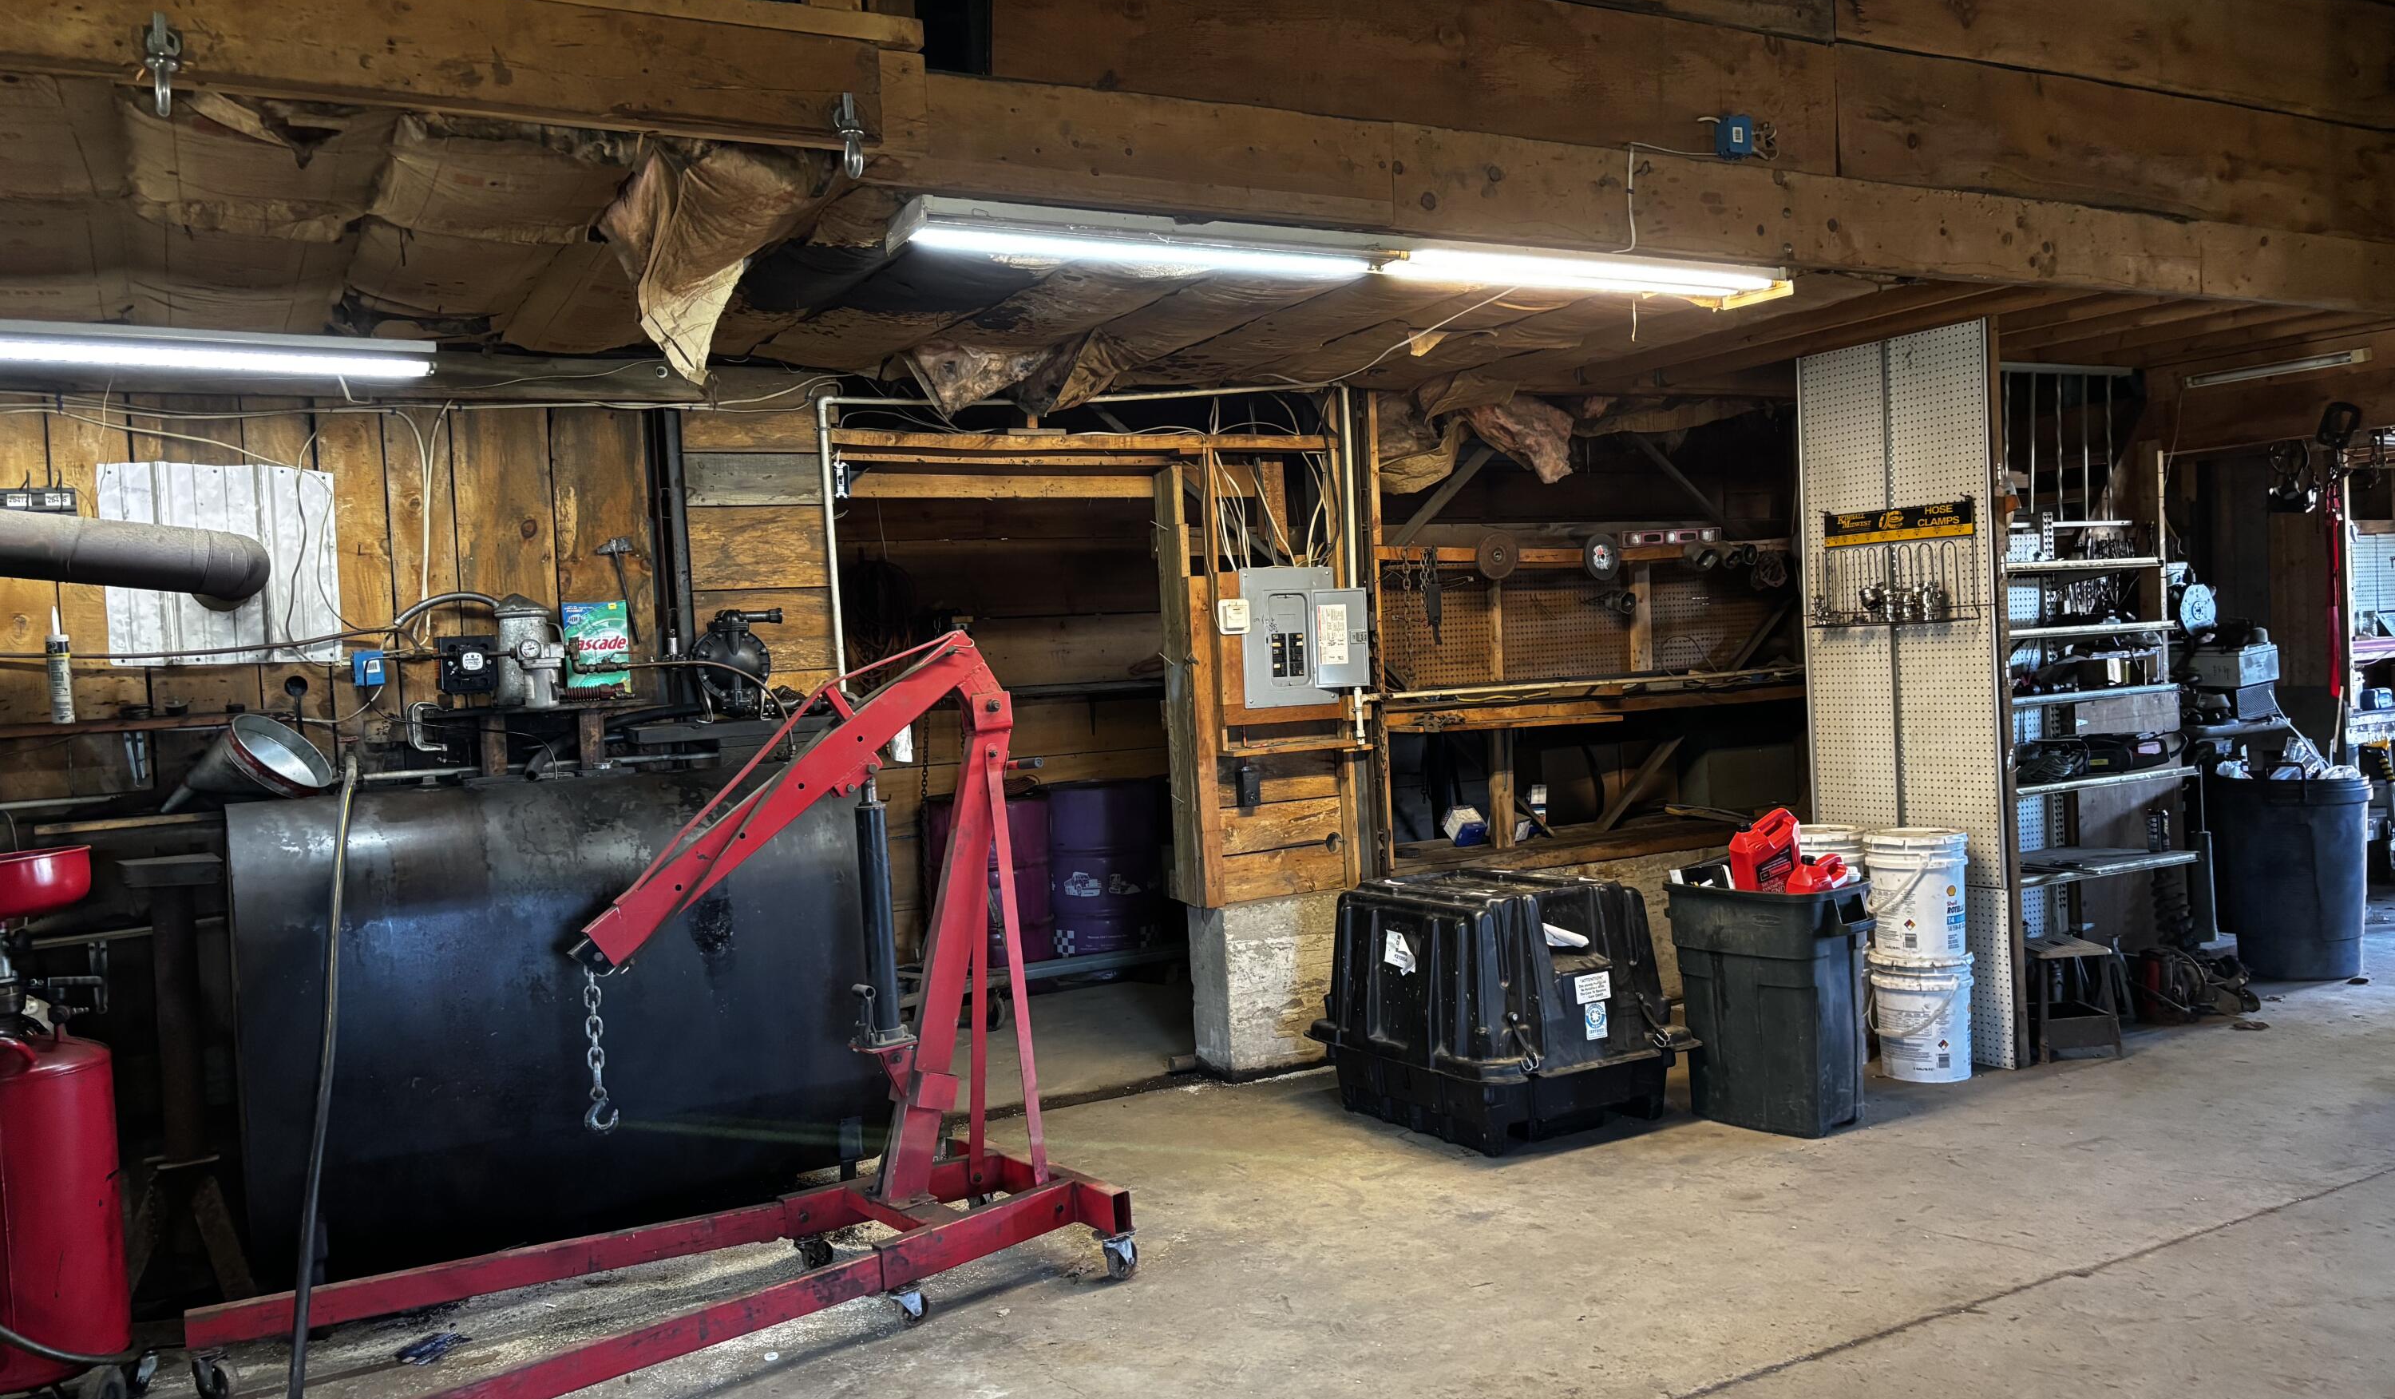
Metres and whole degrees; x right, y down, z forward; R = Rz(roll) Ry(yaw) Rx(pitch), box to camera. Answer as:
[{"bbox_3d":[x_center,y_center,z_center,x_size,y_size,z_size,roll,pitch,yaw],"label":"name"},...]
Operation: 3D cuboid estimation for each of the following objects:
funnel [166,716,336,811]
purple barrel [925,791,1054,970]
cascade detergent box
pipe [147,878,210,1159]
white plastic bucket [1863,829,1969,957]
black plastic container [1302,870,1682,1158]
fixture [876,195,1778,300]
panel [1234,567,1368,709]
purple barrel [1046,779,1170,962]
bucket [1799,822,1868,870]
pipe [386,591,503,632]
[{"bbox_3d":[-2.298,0.233,4.345,0.270,0.289,0.270,41,3,-20],"label":"funnel"},{"bbox_3d":[-0.852,0.795,7.350,0.505,0.760,0.505,-3,1,0],"label":"purple barrel"},{"bbox_3d":[-1.664,-0.140,4.977,0.168,0.248,0.065,-3,2,-28],"label":"cascade detergent box"},{"bbox_3d":[-2.389,0.765,4.224,0.088,0.659,0.088,-4,2,-29],"label":"pipe"},{"bbox_3d":[2.263,0.616,5.633,0.310,0.375,0.310,-3,1,0],"label":"white plastic bucket"},{"bbox_3d":[0.883,0.900,5.424,0.730,0.690,0.800,-4,2,-32],"label":"black plastic container"},{"bbox_3d":[0.470,-1.059,4.370,2.460,0.082,0.265,-4,2,-29],"label":"fixture"},{"bbox_3d":[0.346,-0.207,5.982,0.461,0.453,0.130,-3,2,-28],"label":"panel"},{"bbox_3d":[-0.386,0.768,7.500,0.505,0.760,0.505,-3,1,0],"label":"purple barrel"},{"bbox_3d":[2.057,0.626,5.963,0.310,0.385,0.310,-3,2,0],"label":"bucket"},{"bbox_3d":[-1.980,-0.236,4.749,0.274,0.103,0.060,-3,2,-28],"label":"pipe"}]

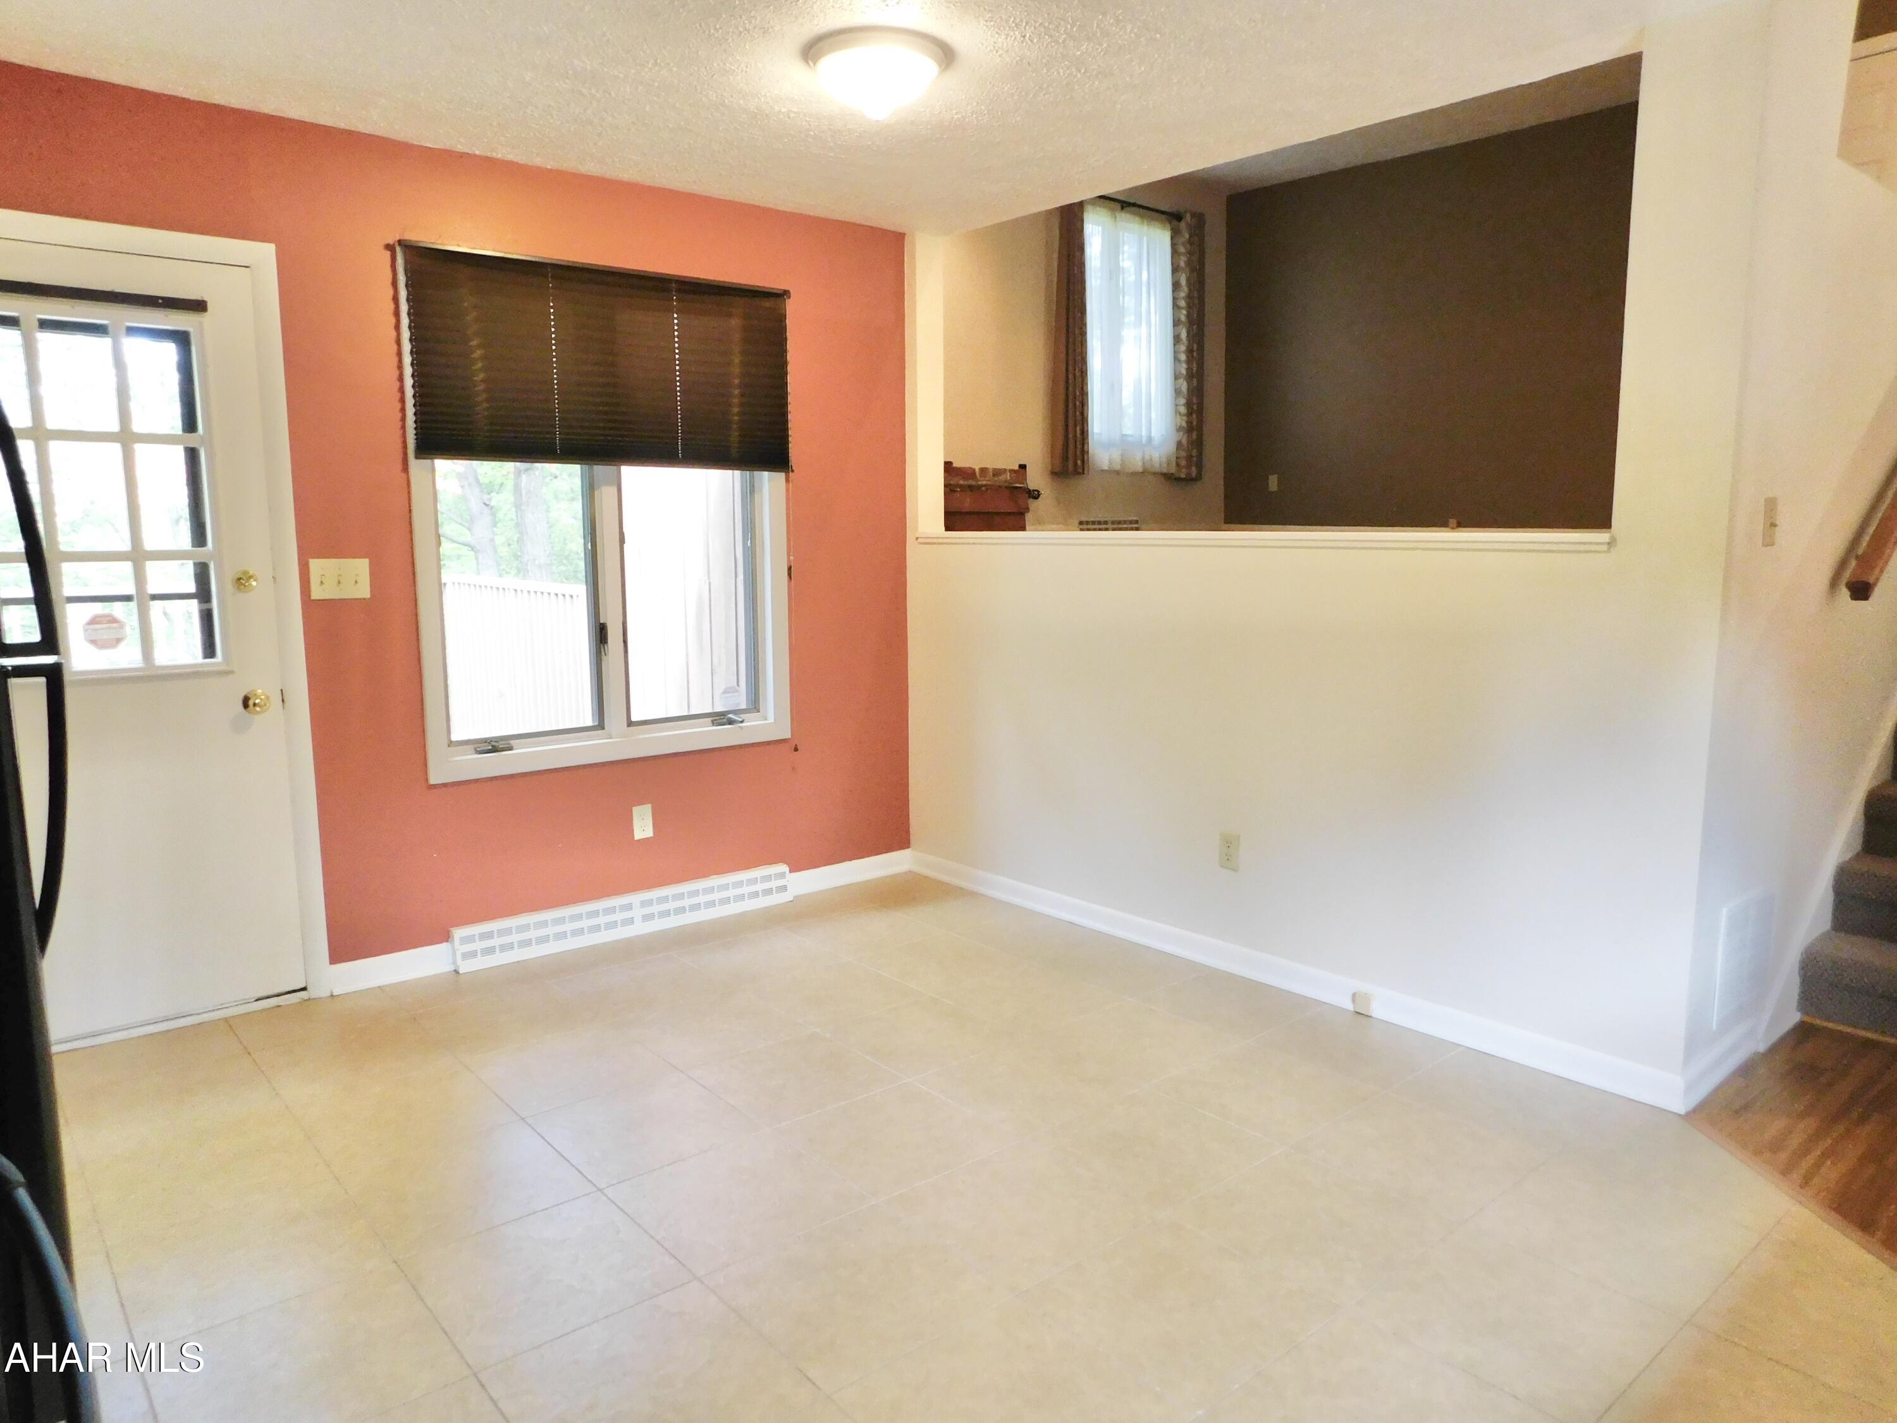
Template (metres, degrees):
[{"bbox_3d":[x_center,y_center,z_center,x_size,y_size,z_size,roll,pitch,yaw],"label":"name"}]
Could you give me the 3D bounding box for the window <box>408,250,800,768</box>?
[{"bbox_3d":[-1.086,-0.623,4.124,1.300,1.565,0.100,-7,10,-39],"label":"window"}]

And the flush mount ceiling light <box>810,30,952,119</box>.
[{"bbox_3d":[-0.162,-1.460,2.950,0.348,0.143,0.348,0,8,0],"label":"flush mount ceiling light"}]

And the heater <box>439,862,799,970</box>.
[{"bbox_3d":[-1.065,0.680,4.284,1.220,0.138,0.056,-7,10,-39],"label":"heater"}]

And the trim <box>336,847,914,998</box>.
[{"bbox_3d":[-0.985,0.692,4.380,2.160,0.090,0.018,-7,10,-39],"label":"trim"}]

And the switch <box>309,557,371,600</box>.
[{"bbox_3d":[-1.735,-0.379,3.599,0.160,0.113,0.016,-7,10,-39],"label":"switch"}]

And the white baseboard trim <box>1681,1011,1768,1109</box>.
[{"bbox_3d":[1.912,0.866,3.116,0.540,0.094,0.018,-7,11,-40],"label":"white baseboard trim"}]

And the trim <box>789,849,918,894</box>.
[{"bbox_3d":[-0.366,0.621,4.886,0.555,0.086,0.018,-7,10,-39],"label":"trim"}]

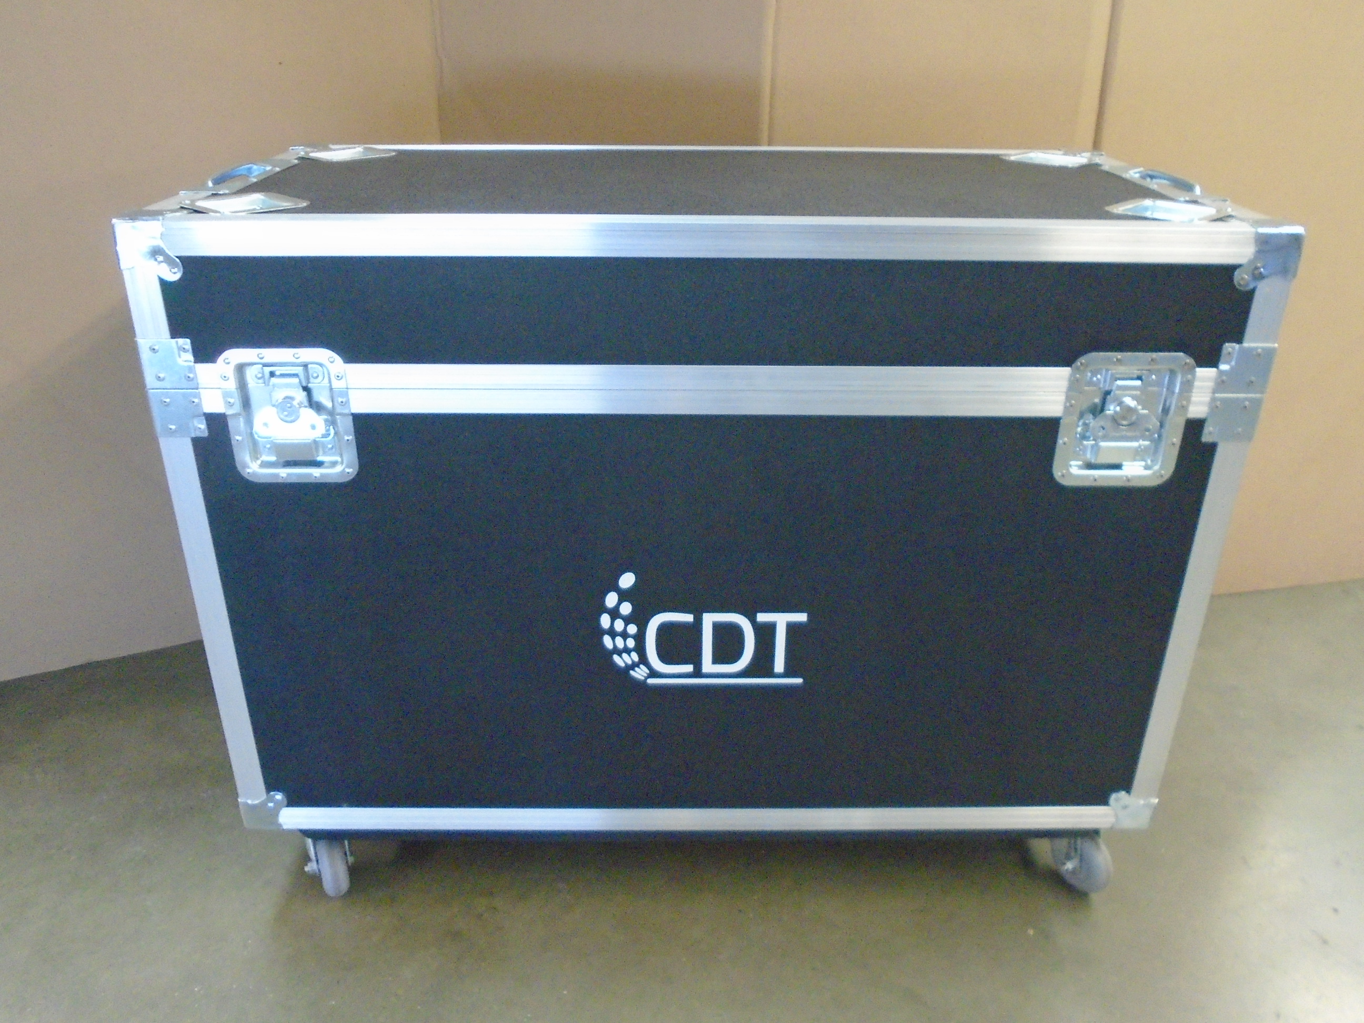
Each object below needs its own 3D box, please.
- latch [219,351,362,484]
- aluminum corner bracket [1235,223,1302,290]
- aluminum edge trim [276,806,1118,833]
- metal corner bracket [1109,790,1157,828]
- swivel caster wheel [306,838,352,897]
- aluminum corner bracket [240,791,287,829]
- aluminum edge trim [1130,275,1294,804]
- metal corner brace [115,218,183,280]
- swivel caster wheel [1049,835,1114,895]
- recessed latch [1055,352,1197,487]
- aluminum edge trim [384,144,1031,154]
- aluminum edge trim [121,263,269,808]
[{"bbox_3d":[-0.350,-0.086,0.918,0.111,0.126,0.020,0,25,-1],"label":"latch"},{"bbox_3d":[0.492,-0.223,0.881,0.052,0.053,0.051,0,25,-1],"label":"aluminum corner bracket"},{"bbox_3d":[0.020,0.328,1.125,0.915,0.032,0.030,0,25,-1],"label":"aluminum edge trim"},{"bbox_3d":[0.487,0.315,1.133,0.050,0.052,0.051,0,25,-1],"label":"metal corner bracket"},{"bbox_3d":[-0.409,0.388,1.190,0.065,0.105,0.095,-6,26,-14],"label":"swivel caster wheel"},{"bbox_3d":[-0.447,0.312,1.124,0.050,0.052,0.051,0,25,-1],"label":"aluminum corner bracket"},{"bbox_3d":[0.498,0.051,0.999,0.029,0.574,0.029,0,25,-1],"label":"aluminum edge trim"},{"bbox_3d":[-0.443,-0.227,0.871,0.051,0.052,0.051,0,25,-1],"label":"metal corner brace"},{"bbox_3d":[0.470,0.390,1.199,0.065,0.105,0.095,-2,25,-5],"label":"swivel caster wheel"},{"bbox_3d":[0.397,-0.083,0.925,0.113,0.127,0.020,0,25,-1],"label":"recessed latch"},{"bbox_3d":[0.021,-0.424,1.240,0.854,0.030,0.030,0,25,-1],"label":"aluminum edge trim"},{"bbox_3d":[-0.455,0.047,0.989,0.029,0.576,0.029,0,25,-1],"label":"aluminum edge trim"}]

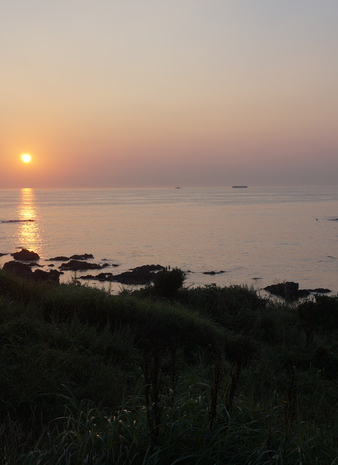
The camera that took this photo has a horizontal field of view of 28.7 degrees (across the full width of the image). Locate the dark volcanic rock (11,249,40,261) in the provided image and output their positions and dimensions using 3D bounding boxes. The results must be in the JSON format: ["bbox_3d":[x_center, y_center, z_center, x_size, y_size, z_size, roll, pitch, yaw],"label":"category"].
[{"bbox_3d":[-12.157,1.828,55.887,2.357,0.900,1.768,-1,4,-12],"label":"dark volcanic rock"}]

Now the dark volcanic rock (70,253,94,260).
[{"bbox_3d":[-7.270,2.023,55.300,1.961,0.530,1.079,-1,4,-8],"label":"dark volcanic rock"}]

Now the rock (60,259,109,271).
[{"bbox_3d":[-6.443,2.374,49.127,3.396,0.659,2.038,-1,4,-8],"label":"rock"}]

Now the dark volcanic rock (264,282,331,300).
[{"bbox_3d":[7.004,3.118,35.968,3.561,0.795,1.958,0,4,11],"label":"dark volcanic rock"}]

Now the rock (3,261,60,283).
[{"bbox_3d":[-8.814,2.518,42.398,3.626,1.317,2.357,-1,4,-12],"label":"rock"}]

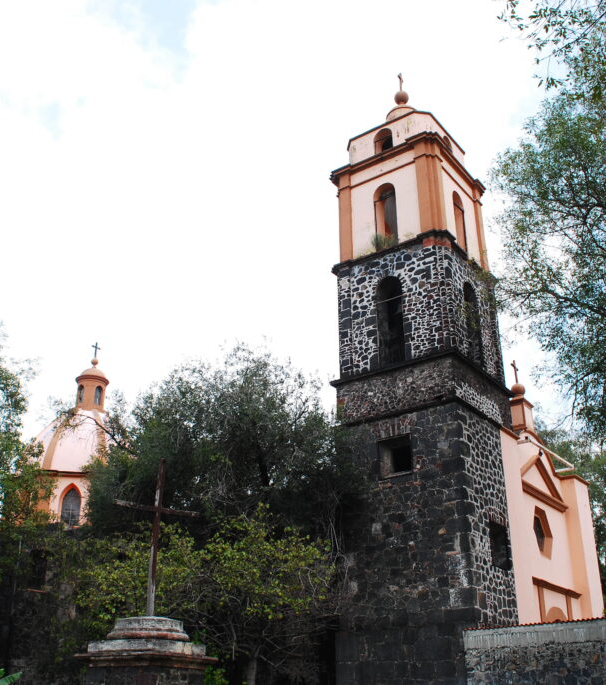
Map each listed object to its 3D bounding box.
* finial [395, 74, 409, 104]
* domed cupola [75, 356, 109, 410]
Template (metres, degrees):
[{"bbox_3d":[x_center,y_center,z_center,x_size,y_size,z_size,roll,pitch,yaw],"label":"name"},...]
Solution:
[{"bbox_3d":[4.512,-11.698,35.418,0.640,1.910,0.640,-16,-30,33],"label":"finial"},{"bbox_3d":[-13.670,2.707,49.789,2.160,3.810,2.160,-16,-30,33],"label":"domed cupola"}]

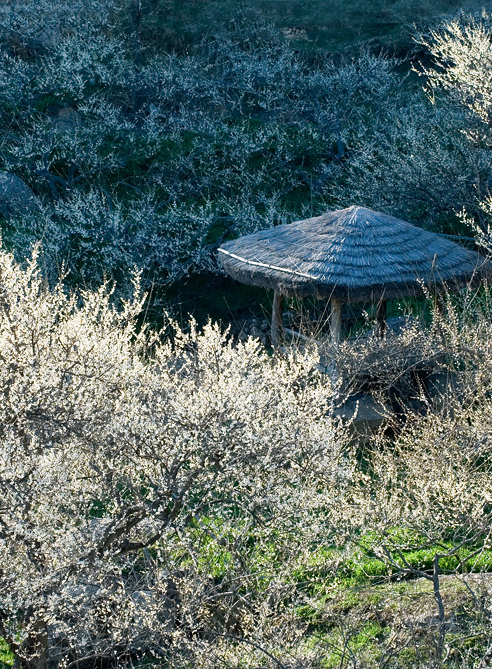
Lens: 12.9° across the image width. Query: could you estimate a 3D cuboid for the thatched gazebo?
[{"bbox_3d":[2.019,-0.910,39.636,4.980,2.910,4.980,0,15,0],"label":"thatched gazebo"}]

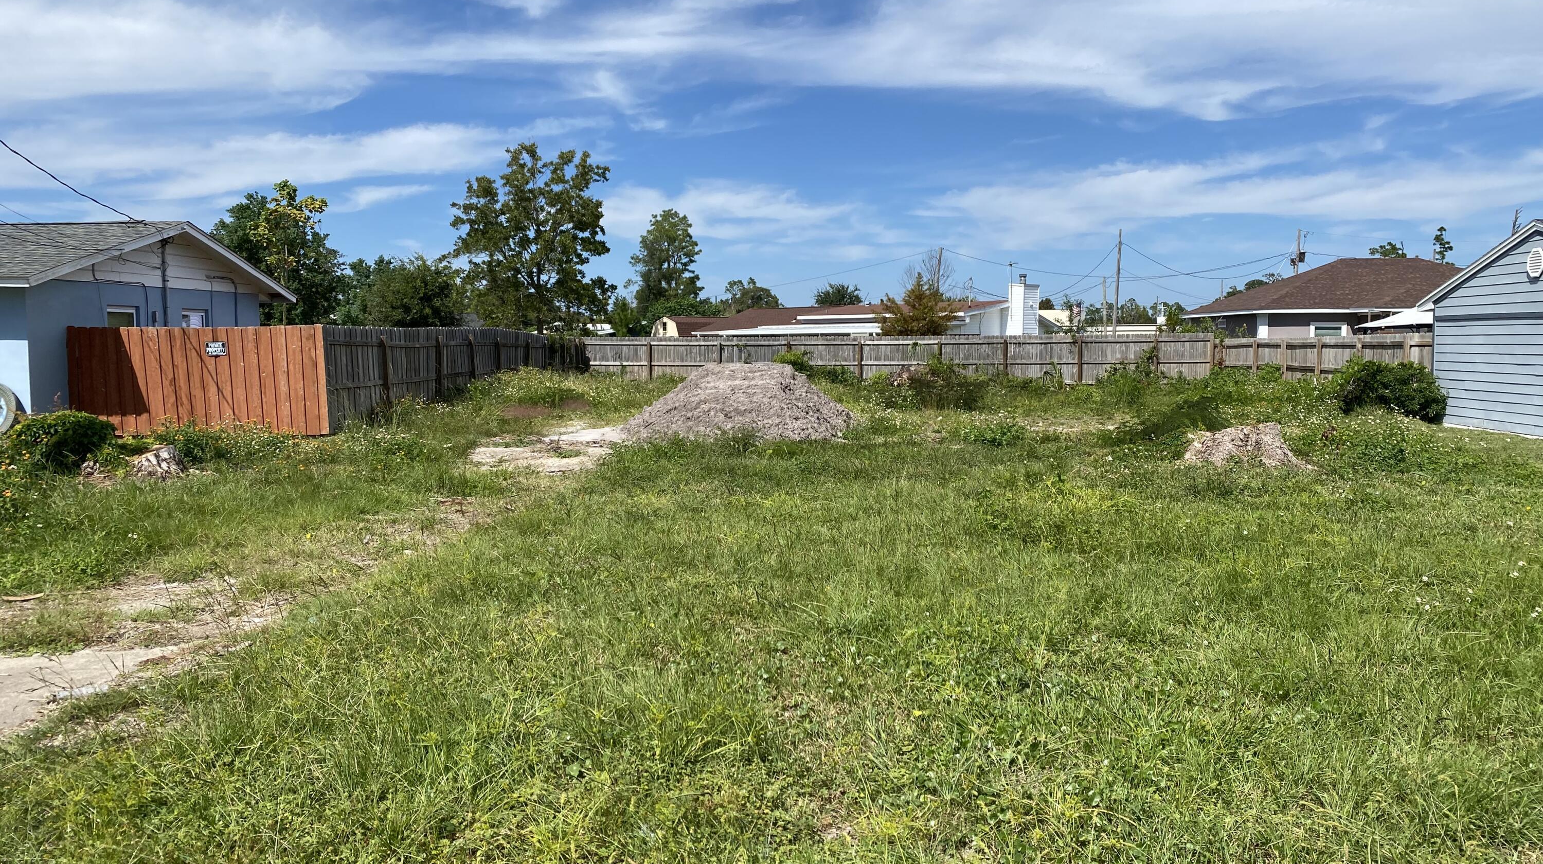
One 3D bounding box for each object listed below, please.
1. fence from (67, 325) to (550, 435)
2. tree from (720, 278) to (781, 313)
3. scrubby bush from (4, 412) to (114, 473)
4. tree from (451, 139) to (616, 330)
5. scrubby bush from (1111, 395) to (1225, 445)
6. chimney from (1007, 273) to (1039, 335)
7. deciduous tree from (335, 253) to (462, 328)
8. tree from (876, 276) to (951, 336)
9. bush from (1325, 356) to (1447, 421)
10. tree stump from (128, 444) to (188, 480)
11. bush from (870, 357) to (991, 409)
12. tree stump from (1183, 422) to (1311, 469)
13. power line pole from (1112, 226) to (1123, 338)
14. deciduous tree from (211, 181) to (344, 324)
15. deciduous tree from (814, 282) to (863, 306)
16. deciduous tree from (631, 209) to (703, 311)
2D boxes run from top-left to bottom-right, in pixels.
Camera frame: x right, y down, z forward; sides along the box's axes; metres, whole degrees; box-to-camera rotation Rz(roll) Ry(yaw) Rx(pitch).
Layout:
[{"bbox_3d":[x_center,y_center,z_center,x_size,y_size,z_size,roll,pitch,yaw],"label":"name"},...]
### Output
[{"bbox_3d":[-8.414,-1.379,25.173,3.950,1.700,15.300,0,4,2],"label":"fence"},{"bbox_3d":[-1.779,-9.529,97.555,5.200,6.768,5.000,0,4,0],"label":"tree"},{"bbox_3d":[-8.797,0.087,14.346,1.360,0.698,1.200,0,4,0],"label":"scrubby bush"},{"bbox_3d":[-8.624,-6.062,41.656,5.800,8.492,5.600,0,4,0],"label":"tree"},{"bbox_3d":[5.827,-0.219,17.034,1.500,0.644,1.250,0,4,0],"label":"scrubby bush"},{"bbox_3d":[12.354,-5.363,56.755,1.150,4.764,1.100,-3,5,-35],"label":"chimney"},{"bbox_3d":[-12.441,-3.664,38.835,4.300,4.548,4.300,0,4,0],"label":"deciduous tree"},{"bbox_3d":[5.347,-3.766,42.839,2.900,4.157,2.900,0,4,0],"label":"tree"},{"bbox_3d":[12.096,-0.825,22.802,2.300,1.264,2.000,0,4,0],"label":"bush"},{"bbox_3d":[-6.968,0.334,13.161,0.640,0.382,0.600,0,4,0],"label":"tree stump"},{"bbox_3d":[3.637,-1.116,26.590,2.600,1.222,2.200,0,4,0],"label":"bush"},{"bbox_3d":[5.971,0.146,14.551,1.550,0.550,1.300,0,4,0],"label":"tree stump"},{"bbox_3d":[22.272,-8.693,74.551,0.260,8.655,0.260,2,4,0],"label":"power line pole"},{"bbox_3d":[-16.081,-4.728,37.753,4.400,6.829,4.400,0,4,0],"label":"deciduous tree"},{"bbox_3d":[4.273,-6.856,74.697,3.500,5.595,3.500,0,4,0],"label":"deciduous tree"},{"bbox_3d":[-7.940,-11.037,87.409,5.200,11.341,5.000,0,4,0],"label":"deciduous tree"}]

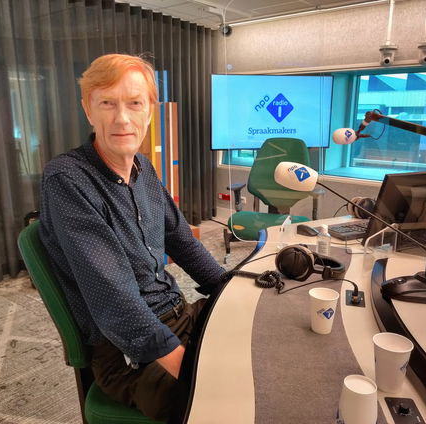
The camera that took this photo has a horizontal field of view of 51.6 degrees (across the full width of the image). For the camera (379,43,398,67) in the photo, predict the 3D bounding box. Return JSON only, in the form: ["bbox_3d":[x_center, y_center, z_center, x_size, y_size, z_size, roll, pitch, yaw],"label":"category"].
[{"bbox_3d":[1.455,-1.297,3.650,0.145,0.180,0.150,5,15,22],"label":"camera"}]

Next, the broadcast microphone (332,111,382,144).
[{"bbox_3d":[0.696,-0.407,2.120,0.230,0.165,0.120,8,16,30],"label":"broadcast microphone"}]

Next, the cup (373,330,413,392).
[{"bbox_3d":[0.343,0.292,0.845,0.071,0.093,0.071,0,13,0],"label":"cup"}]

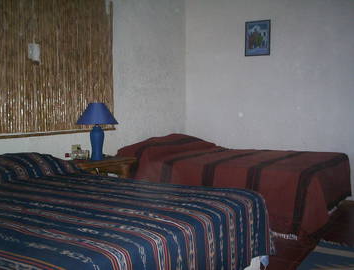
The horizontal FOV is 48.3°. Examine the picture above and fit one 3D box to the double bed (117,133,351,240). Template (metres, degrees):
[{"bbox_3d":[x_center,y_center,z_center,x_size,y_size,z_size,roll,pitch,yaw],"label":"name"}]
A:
[{"bbox_3d":[0.592,0.384,4.058,2.000,0.730,1.380,2,5,29],"label":"double bed"}]

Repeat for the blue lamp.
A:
[{"bbox_3d":[-0.688,-0.028,3.420,0.355,0.497,0.355,0,4,0],"label":"blue lamp"}]

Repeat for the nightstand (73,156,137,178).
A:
[{"bbox_3d":[-0.720,0.529,3.537,0.380,0.600,0.640,2,5,29],"label":"nightstand"}]

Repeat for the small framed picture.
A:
[{"bbox_3d":[0.934,-1.111,4.550,0.285,0.395,0.025,2,5,24],"label":"small framed picture"}]

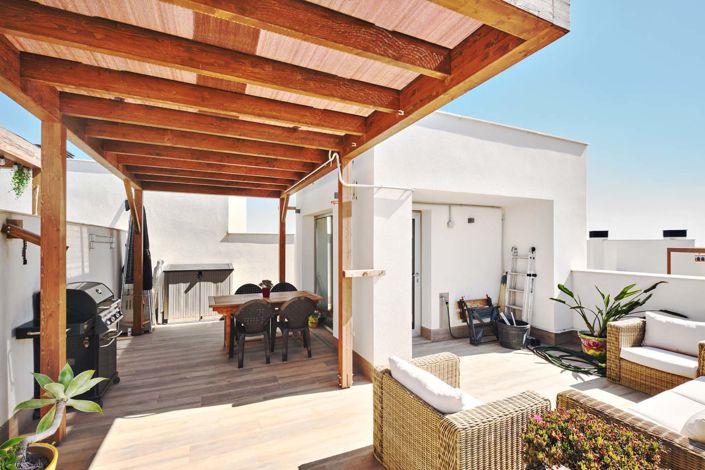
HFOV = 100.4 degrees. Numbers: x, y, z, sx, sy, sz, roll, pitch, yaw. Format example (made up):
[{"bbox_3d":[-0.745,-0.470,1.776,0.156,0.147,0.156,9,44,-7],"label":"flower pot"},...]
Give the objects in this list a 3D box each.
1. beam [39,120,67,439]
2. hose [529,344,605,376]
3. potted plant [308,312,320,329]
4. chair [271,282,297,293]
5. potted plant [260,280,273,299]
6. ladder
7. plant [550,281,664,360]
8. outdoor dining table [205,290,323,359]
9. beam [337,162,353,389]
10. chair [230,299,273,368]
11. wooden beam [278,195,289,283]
[{"bbox_3d":[-2.493,0.376,2.459,0.117,2.625,0.115,0,-1,-24],"label":"beam"},{"bbox_3d":[2.805,1.587,3.839,0.700,0.100,0.920,0,-1,-26],"label":"hose"},{"bbox_3d":[-0.706,1.556,5.416,0.210,0.290,0.210,-1,-1,0],"label":"potted plant"},{"bbox_3d":[-1.116,1.316,5.090,0.590,0.870,0.580,0,-1,-24],"label":"chair"},{"bbox_3d":[-1.297,0.800,4.394,0.200,0.280,0.200,0,-1,-26],"label":"potted plant"},{"bbox_3d":[2.810,0.962,4.973,0.220,1.520,0.400,7,-3,-24],"label":"ladder"},{"bbox_3d":[3.293,1.133,3.892,1.080,1.000,0.850,-2,-2,40],"label":"plant"},{"bbox_3d":[-1.324,1.310,4.412,1.480,0.750,0.790,0,-1,-25],"label":"outdoor dining table"},{"bbox_3d":[-0.083,0.418,3.353,0.122,2.575,0.112,0,-1,-24],"label":"beam"},{"bbox_3d":[-1.339,1.289,4.031,0.590,0.870,0.580,0,-1,-24],"label":"chair"},{"bbox_3d":[-1.469,0.475,6.137,0.120,2.495,0.120,0,-1,-26],"label":"wooden beam"}]

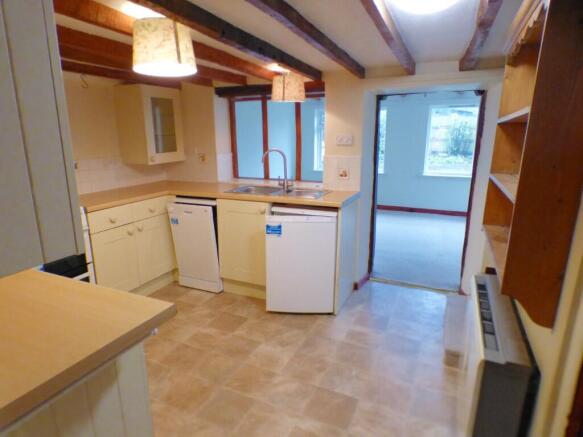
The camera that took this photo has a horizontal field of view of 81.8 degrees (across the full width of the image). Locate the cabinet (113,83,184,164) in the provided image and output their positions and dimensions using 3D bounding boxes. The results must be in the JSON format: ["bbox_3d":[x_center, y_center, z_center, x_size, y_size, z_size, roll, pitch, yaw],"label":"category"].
[{"bbox_3d":[-1.448,-0.958,3.523,0.353,0.746,0.517,6,15,23],"label":"cabinet"}]

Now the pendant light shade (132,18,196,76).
[{"bbox_3d":[-0.612,-0.815,1.623,0.295,0.197,0.295,0,14,0],"label":"pendant light shade"}]

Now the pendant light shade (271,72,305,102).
[{"bbox_3d":[-0.022,-1.123,2.913,0.295,0.197,0.295,0,14,0],"label":"pendant light shade"}]

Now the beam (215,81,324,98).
[{"bbox_3d":[-0.217,-1.282,3.381,1.214,0.091,0.139,6,15,23],"label":"beam"}]

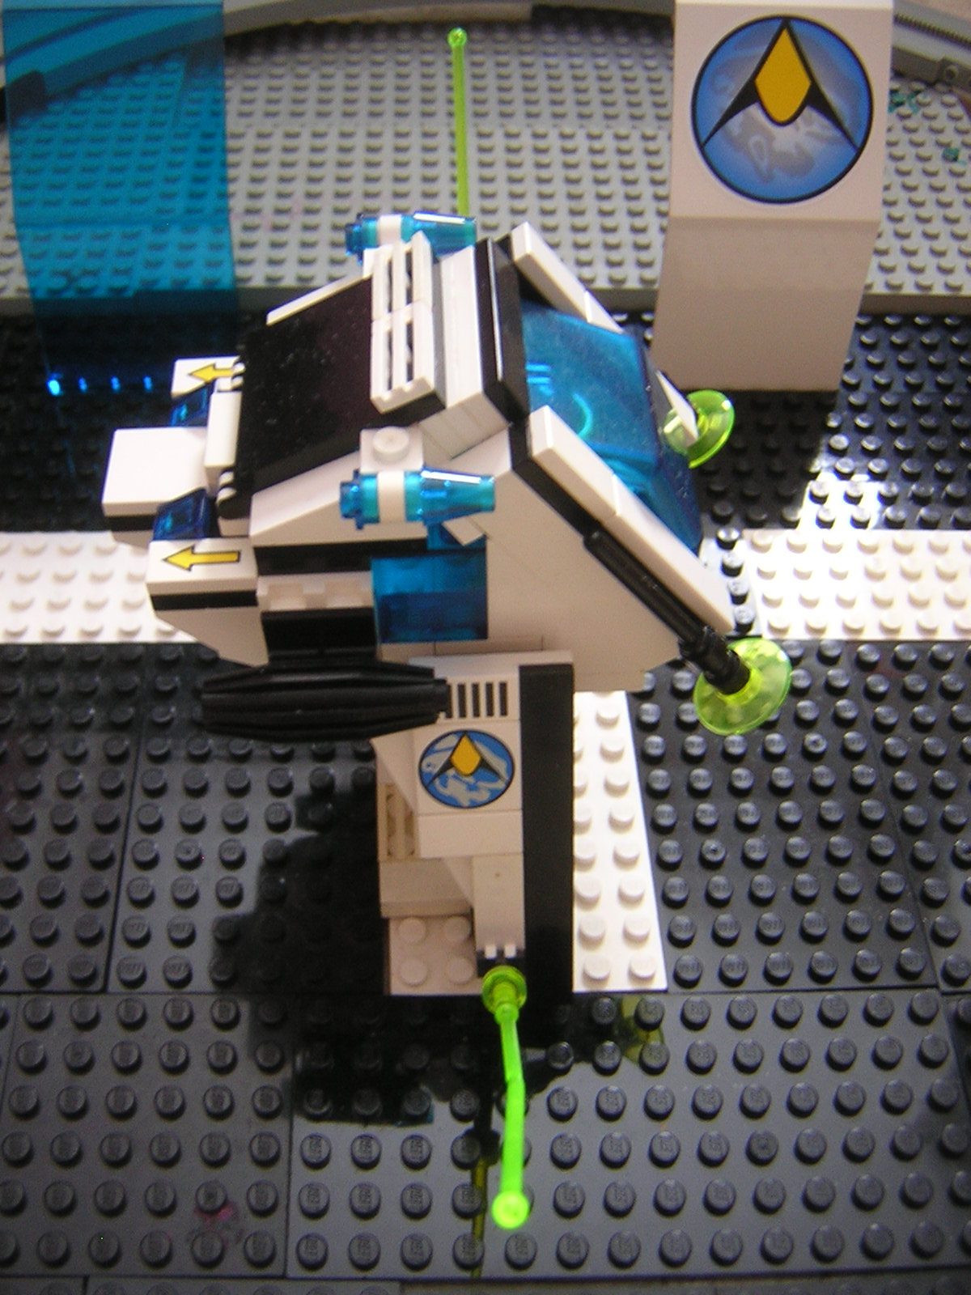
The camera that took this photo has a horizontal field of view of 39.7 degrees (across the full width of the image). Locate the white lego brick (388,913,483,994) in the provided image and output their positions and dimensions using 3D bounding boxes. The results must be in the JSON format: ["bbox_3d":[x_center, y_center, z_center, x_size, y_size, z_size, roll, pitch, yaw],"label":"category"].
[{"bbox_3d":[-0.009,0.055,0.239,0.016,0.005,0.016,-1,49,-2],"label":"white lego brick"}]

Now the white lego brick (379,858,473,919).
[{"bbox_3d":[-0.010,0.042,0.235,0.017,0.007,0.008,-2,61,-1],"label":"white lego brick"}]

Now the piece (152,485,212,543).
[{"bbox_3d":[-0.046,-0.019,0.204,0.008,0.006,0.008,-2,53,-1],"label":"piece"}]

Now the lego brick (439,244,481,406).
[{"bbox_3d":[-0.002,-0.042,0.187,0.007,0.008,0.032,-21,49,21],"label":"lego brick"}]

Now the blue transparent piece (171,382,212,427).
[{"bbox_3d":[-0.045,-0.036,0.211,0.009,0.007,0.008,-3,52,-2],"label":"blue transparent piece"}]

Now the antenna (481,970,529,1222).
[{"bbox_3d":[0.003,0.051,0.162,0.007,0.079,0.007,-3,92,0],"label":"antenna"}]

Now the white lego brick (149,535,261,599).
[{"bbox_3d":[-0.040,-0.011,0.191,0.016,0.003,0.008,-3,52,-2],"label":"white lego brick"}]

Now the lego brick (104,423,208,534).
[{"bbox_3d":[-0.050,-0.026,0.208,0.016,0.006,0.016,-2,50,-3],"label":"lego brick"}]

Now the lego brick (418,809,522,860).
[{"bbox_3d":[-0.002,0.028,0.210,0.016,0.008,0.003,-3,26,-2],"label":"lego brick"}]

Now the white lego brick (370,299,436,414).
[{"bbox_3d":[-0.011,-0.040,0.186,0.008,0.003,0.016,-18,50,19],"label":"white lego brick"}]

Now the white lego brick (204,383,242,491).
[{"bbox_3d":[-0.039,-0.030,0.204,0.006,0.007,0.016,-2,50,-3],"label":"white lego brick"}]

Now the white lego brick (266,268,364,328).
[{"bbox_3d":[-0.023,-0.053,0.214,0.024,0.010,0.008,-2,53,-1],"label":"white lego brick"}]

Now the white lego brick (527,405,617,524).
[{"bbox_3d":[0.012,-0.025,0.183,0.003,0.016,0.008,-25,48,26],"label":"white lego brick"}]

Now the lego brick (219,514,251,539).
[{"bbox_3d":[-0.036,-0.021,0.203,0.008,0.006,0.008,-2,53,-1],"label":"lego brick"}]

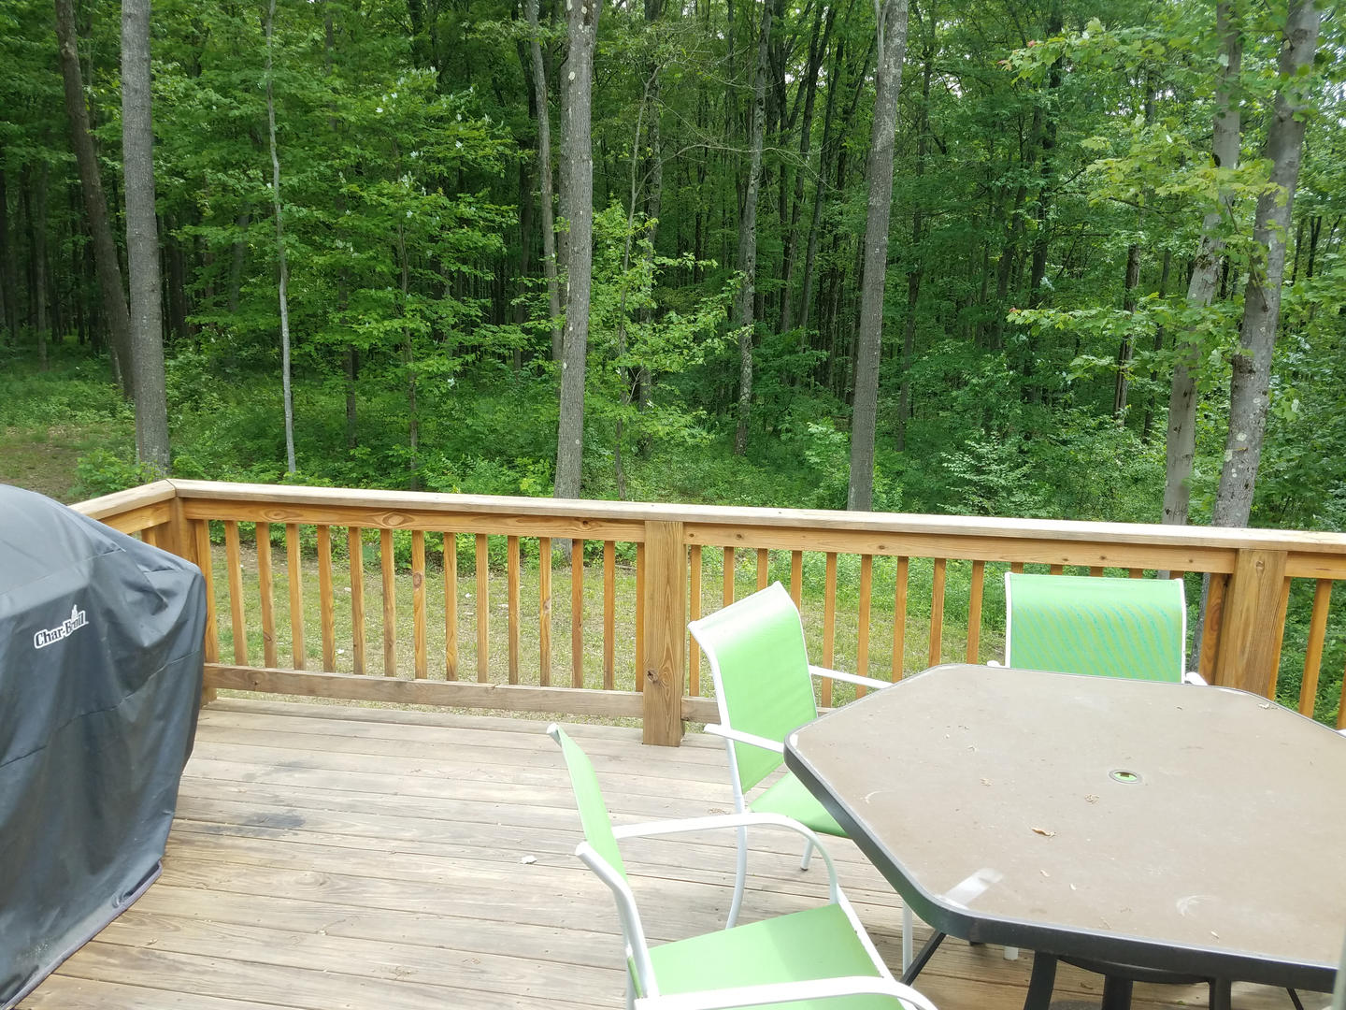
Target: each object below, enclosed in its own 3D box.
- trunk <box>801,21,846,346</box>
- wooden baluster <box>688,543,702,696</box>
[{"bbox_3d":[4.022,-8.454,27.183,0.260,8.114,0.240,7,10,6],"label":"trunk"},{"bbox_3d":[0.089,0.437,3.829,0.038,0.630,0.038,2,10,9],"label":"wooden baluster"}]

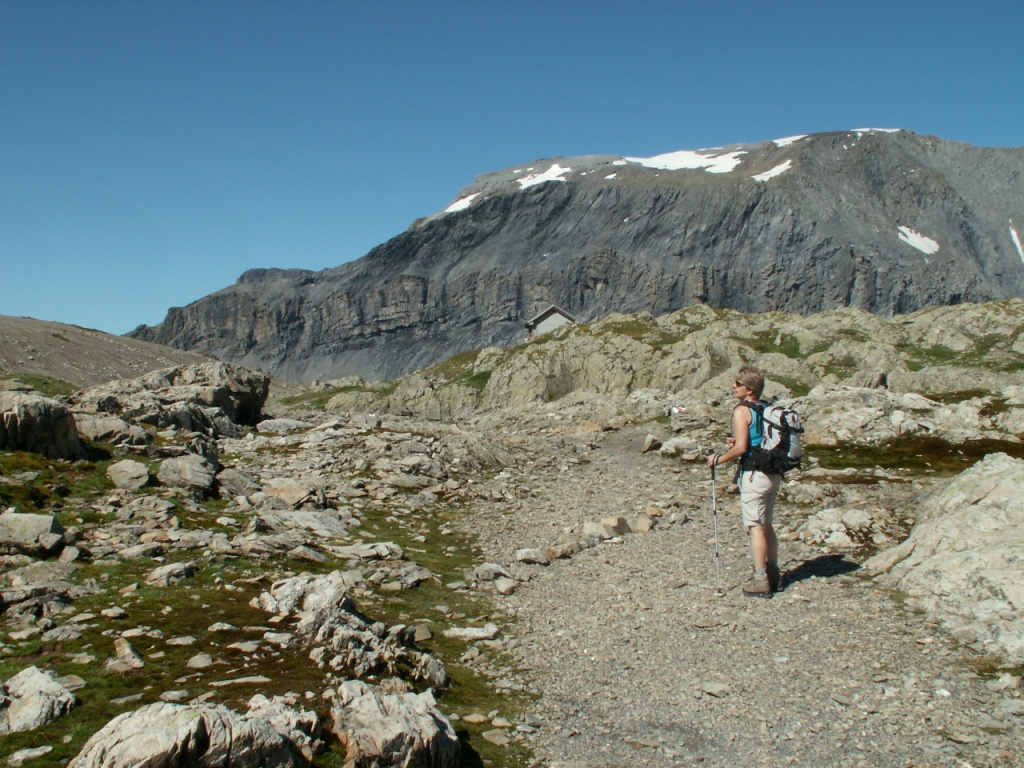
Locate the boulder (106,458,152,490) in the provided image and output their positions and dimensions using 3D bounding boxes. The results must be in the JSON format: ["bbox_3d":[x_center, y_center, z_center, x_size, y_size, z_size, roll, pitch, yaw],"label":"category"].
[{"bbox_3d":[-4.920,1.162,13.300,0.560,0.410,0.460,0,0,-19],"label":"boulder"}]

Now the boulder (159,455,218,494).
[{"bbox_3d":[-4.181,1.143,13.300,0.760,0.480,0.580,0,0,-19],"label":"boulder"}]

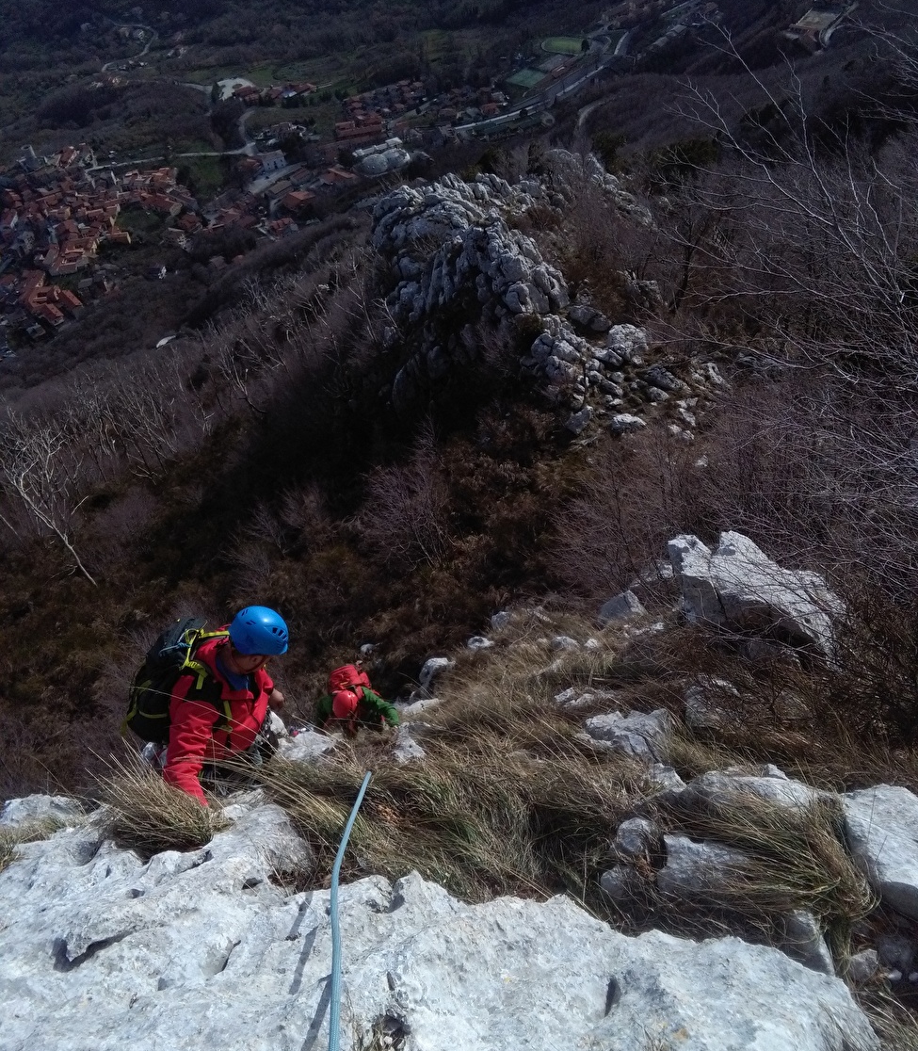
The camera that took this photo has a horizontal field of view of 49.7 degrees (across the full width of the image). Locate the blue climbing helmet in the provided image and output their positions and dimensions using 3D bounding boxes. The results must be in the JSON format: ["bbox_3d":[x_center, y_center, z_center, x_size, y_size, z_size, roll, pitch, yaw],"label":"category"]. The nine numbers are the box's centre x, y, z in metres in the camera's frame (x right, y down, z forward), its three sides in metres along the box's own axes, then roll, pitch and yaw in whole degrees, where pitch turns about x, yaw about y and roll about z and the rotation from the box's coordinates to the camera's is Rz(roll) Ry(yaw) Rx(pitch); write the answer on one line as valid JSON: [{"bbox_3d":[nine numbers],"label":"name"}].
[{"bbox_3d":[-0.895,0.463,4.500,0.280,0.168,0.225,19,23,-37],"label":"blue climbing helmet"}]

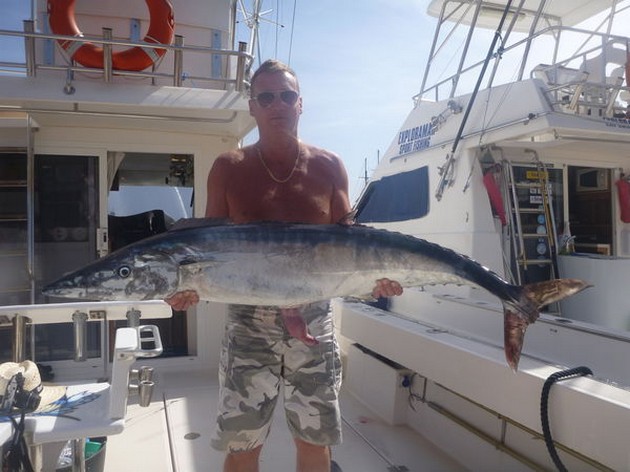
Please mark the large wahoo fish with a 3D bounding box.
[{"bbox_3d":[0.001,0.173,1.480,1.560,0.430,0.190,0,1,0],"label":"large wahoo fish"}]

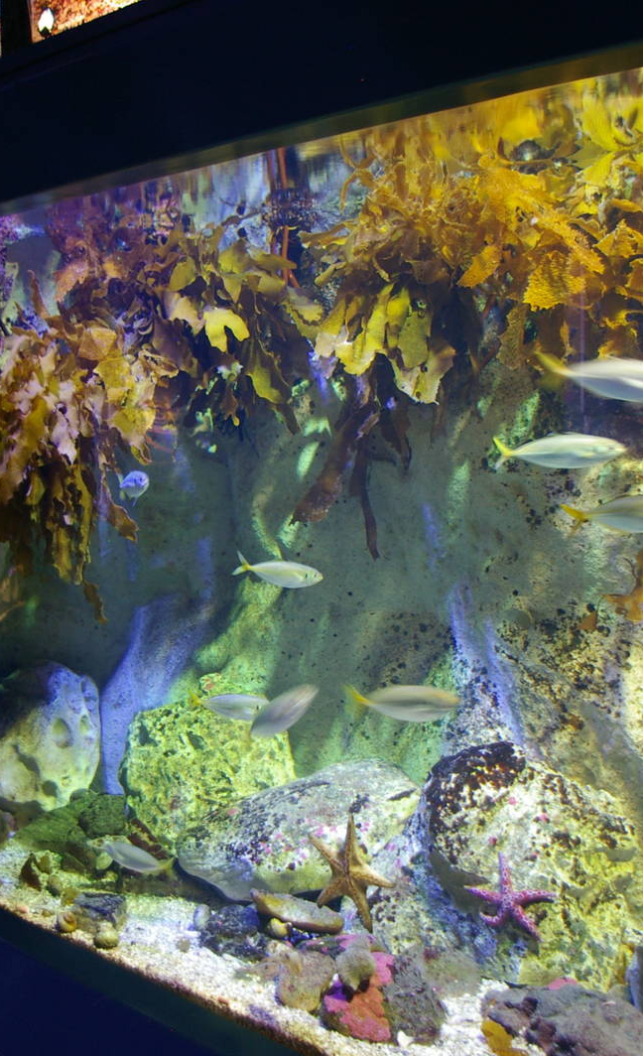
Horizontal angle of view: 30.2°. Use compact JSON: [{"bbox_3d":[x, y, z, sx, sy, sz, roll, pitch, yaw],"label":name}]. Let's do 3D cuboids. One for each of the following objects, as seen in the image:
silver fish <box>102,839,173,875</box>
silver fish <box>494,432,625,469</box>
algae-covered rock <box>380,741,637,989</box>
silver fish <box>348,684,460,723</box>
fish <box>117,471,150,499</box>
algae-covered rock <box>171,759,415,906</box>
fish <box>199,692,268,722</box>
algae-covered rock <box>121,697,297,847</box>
[{"bbox_3d":[-0.410,0.729,2.650,0.205,0.054,0.030,10,11,31],"label":"silver fish"},{"bbox_3d":[0.431,-0.139,2.150,0.245,0.067,0.033,0,5,28],"label":"silver fish"},{"bbox_3d":[0.386,0.689,2.480,0.516,0.447,0.438,0,5,9],"label":"algae-covered rock"},{"bbox_3d":[0.151,0.316,2.150,0.225,0.064,0.033,-6,2,28],"label":"silver fish"},{"bbox_3d":[-0.450,-0.104,2.850,0.033,0.062,0.190,-4,4,-30],"label":"fish"},{"bbox_3d":[-0.059,0.700,2.780,0.558,0.270,0.390,-1,5,-1],"label":"algae-covered rock"},{"bbox_3d":[-0.194,0.406,2.720,0.195,0.060,0.030,1,6,28],"label":"fish"},{"bbox_3d":[-0.296,0.651,3.150,0.456,0.377,0.388,-2,5,-6],"label":"algae-covered rock"}]

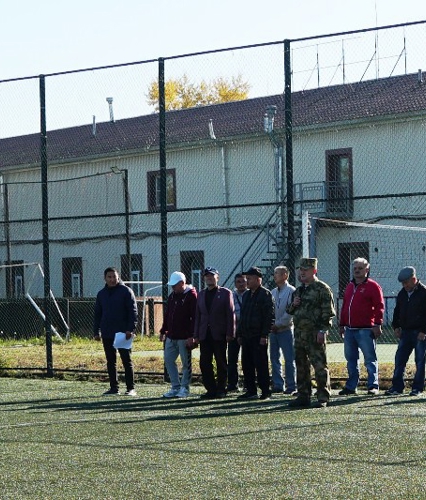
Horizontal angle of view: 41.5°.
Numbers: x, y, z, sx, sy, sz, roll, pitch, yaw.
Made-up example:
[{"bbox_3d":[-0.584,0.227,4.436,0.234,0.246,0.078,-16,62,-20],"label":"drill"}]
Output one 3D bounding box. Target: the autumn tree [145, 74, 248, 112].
[{"bbox_3d":[-0.920,-4.868,42.573,8.600,17.121,8.000,-1,-3,0],"label":"autumn tree"}]

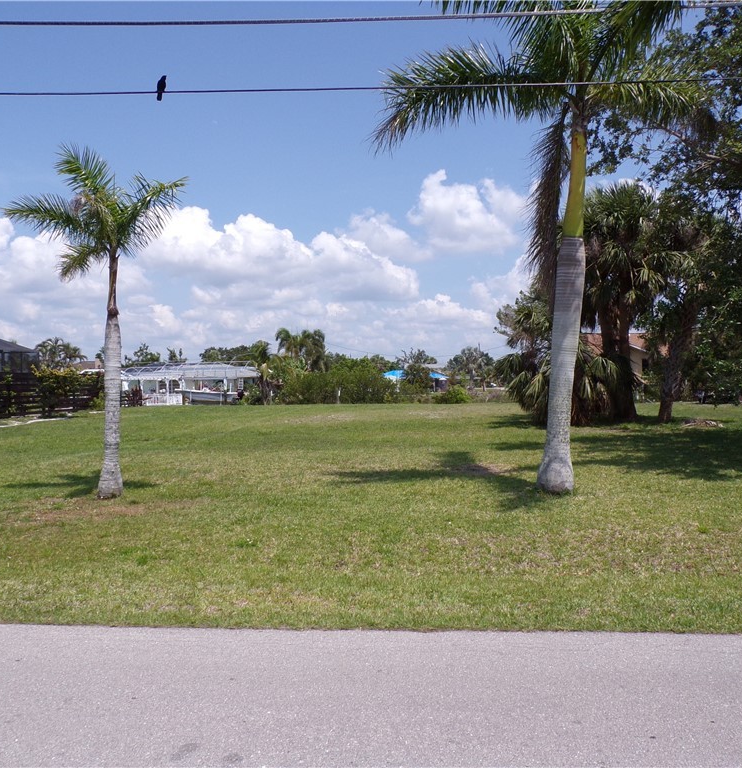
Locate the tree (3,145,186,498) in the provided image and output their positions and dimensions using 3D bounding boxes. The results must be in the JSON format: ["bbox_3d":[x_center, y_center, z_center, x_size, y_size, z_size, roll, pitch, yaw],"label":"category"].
[{"bbox_3d":[-4.180,-0.960,10.750,2.750,5.350,2.600,0,0,0],"label":"tree"}]

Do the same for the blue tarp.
[{"bbox_3d":[6.700,-1.400,108.000,9.700,1.450,4.000,0,0,0],"label":"blue tarp"}]

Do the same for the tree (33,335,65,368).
[{"bbox_3d":[-19.500,-0.750,43.000,2.100,4.300,2.100,0,0,0],"label":"tree"}]

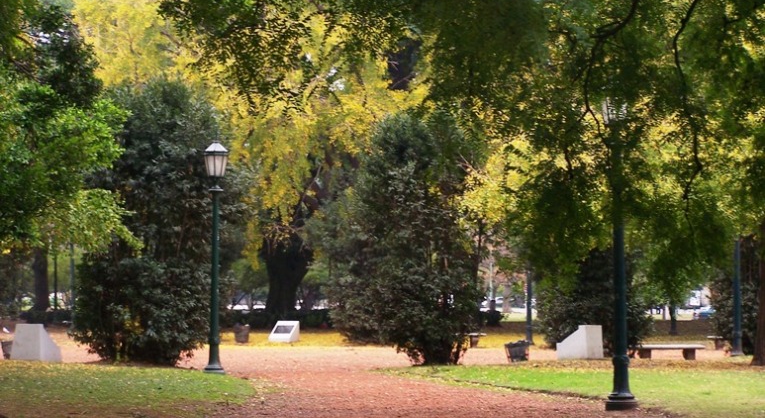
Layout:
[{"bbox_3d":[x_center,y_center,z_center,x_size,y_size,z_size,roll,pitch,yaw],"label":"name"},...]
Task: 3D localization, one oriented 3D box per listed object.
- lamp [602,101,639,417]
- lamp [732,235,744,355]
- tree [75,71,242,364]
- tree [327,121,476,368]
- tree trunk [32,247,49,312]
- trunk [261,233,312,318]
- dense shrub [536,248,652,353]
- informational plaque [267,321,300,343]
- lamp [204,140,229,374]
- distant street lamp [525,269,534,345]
[{"bbox_3d":[3.427,0.419,37.489,0.480,4.950,0.480,0,-2,0],"label":"lamp"},{"bbox_3d":[10.021,1.737,73.087,0.470,4.800,0.470,0,-2,0],"label":"lamp"},{"bbox_3d":[-5.389,0.302,62.500,4.200,6.900,4.000,0,-2,0],"label":"tree"},{"bbox_3d":[0.459,0.737,62.500,3.700,6.050,3.600,0,-2,0],"label":"tree"},{"bbox_3d":[-15.869,3.318,120.000,0.750,3.150,0.750,0,-2,0],"label":"tree trunk"},{"bbox_3d":[-4.529,3.232,122.000,2.300,4.200,1.900,0,-2,0],"label":"trunk"},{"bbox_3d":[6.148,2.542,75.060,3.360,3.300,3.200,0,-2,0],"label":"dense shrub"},{"bbox_3d":[-3.676,4.595,97.000,0.840,0.820,0.820,-1,-2,20],"label":"informational plaque"},{"bbox_3d":[-3.444,0.993,53.500,0.480,4.820,0.480,0,-2,0],"label":"lamp"},{"bbox_3d":[5.212,2.404,92.087,0.470,4.800,0.470,0,-2,0],"label":"distant street lamp"}]

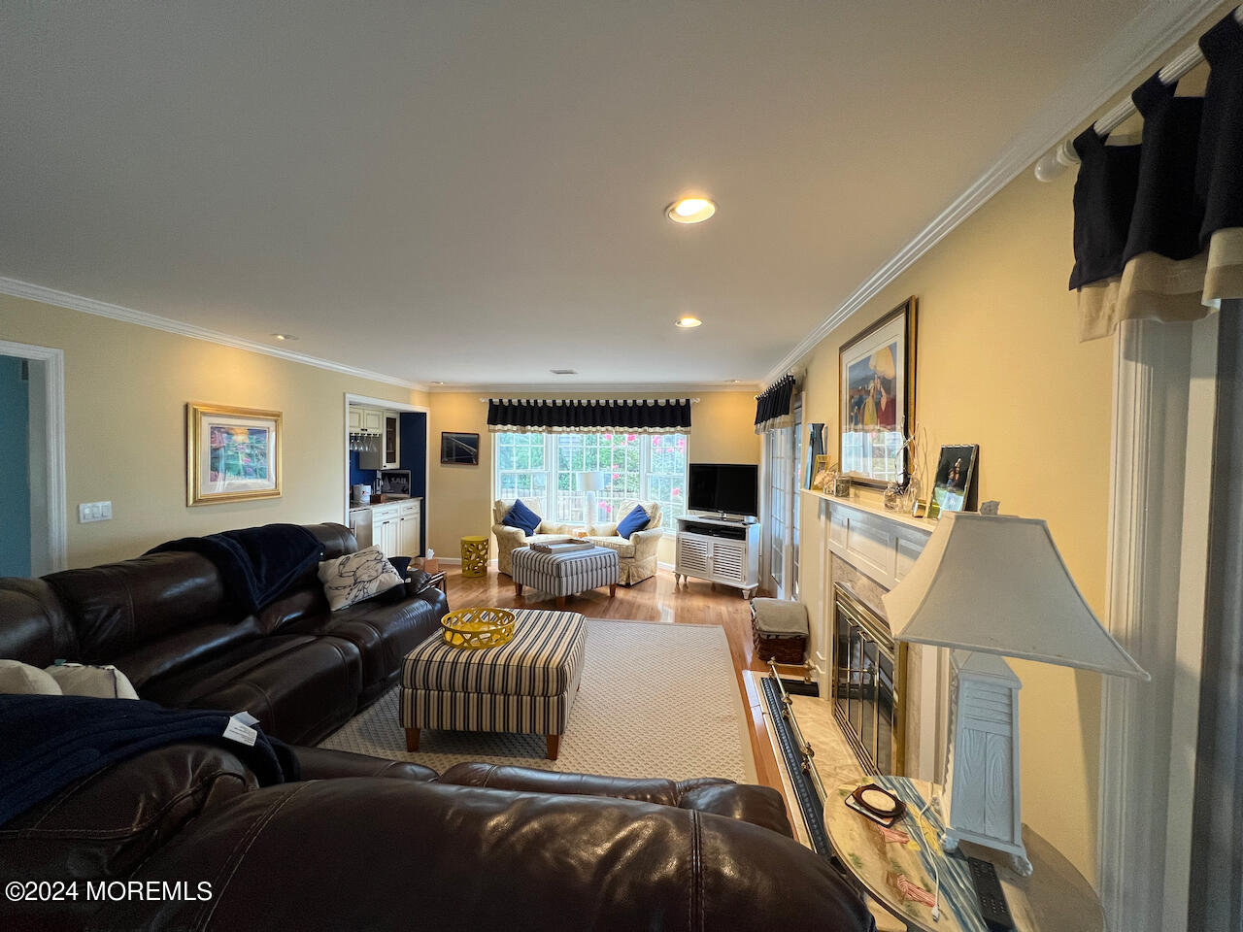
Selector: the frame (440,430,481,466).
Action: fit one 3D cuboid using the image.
[{"bbox_3d":[-2.180,-0.231,6.327,0.530,0.432,0.030,1,1,8],"label":"frame"}]

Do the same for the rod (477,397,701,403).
[{"bbox_3d":[-0.448,-0.848,6.006,2.894,0.055,0.070,1,1,8],"label":"rod"}]

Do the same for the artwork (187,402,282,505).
[{"bbox_3d":[-2.970,-0.086,3.621,0.040,0.726,0.764,1,1,8],"label":"artwork"}]

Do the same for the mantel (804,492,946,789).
[{"bbox_3d":[1.157,0.842,2.296,0.165,1.325,1.680,1,2,8],"label":"mantel"}]

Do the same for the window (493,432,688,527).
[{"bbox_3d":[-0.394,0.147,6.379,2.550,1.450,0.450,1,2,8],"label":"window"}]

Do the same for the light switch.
[{"bbox_3d":[-3.103,0.272,2.759,0.014,0.116,0.160,1,1,8],"label":"light switch"}]

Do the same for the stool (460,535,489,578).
[{"bbox_3d":[-1.857,1.130,5.919,0.360,0.470,0.360,1,2,8],"label":"stool"}]

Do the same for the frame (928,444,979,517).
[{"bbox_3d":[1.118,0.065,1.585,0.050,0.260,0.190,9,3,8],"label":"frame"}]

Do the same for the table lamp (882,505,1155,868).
[{"bbox_3d":[0.840,0.476,1.079,0.385,0.790,0.385,1,2,25],"label":"table lamp"}]

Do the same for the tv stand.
[{"bbox_3d":[1.140,1.022,5.419,0.950,0.780,0.400,2,2,43],"label":"tv stand"}]

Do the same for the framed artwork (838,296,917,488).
[{"bbox_3d":[1.238,-0.294,2.331,0.035,0.810,0.890,1,2,8],"label":"framed artwork"}]

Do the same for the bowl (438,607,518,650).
[{"bbox_3d":[-0.805,0.918,2.658,0.405,0.100,0.405,1,2,0],"label":"bowl"}]

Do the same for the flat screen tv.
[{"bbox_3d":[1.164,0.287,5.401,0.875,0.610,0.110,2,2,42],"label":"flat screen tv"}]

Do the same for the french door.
[{"bbox_3d":[1.609,0.414,4.658,0.120,2.040,1.880,1,1,8],"label":"french door"}]

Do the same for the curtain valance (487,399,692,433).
[{"bbox_3d":[-0.449,-0.638,6.010,2.652,0.449,0.100,1,1,8],"label":"curtain valance"}]

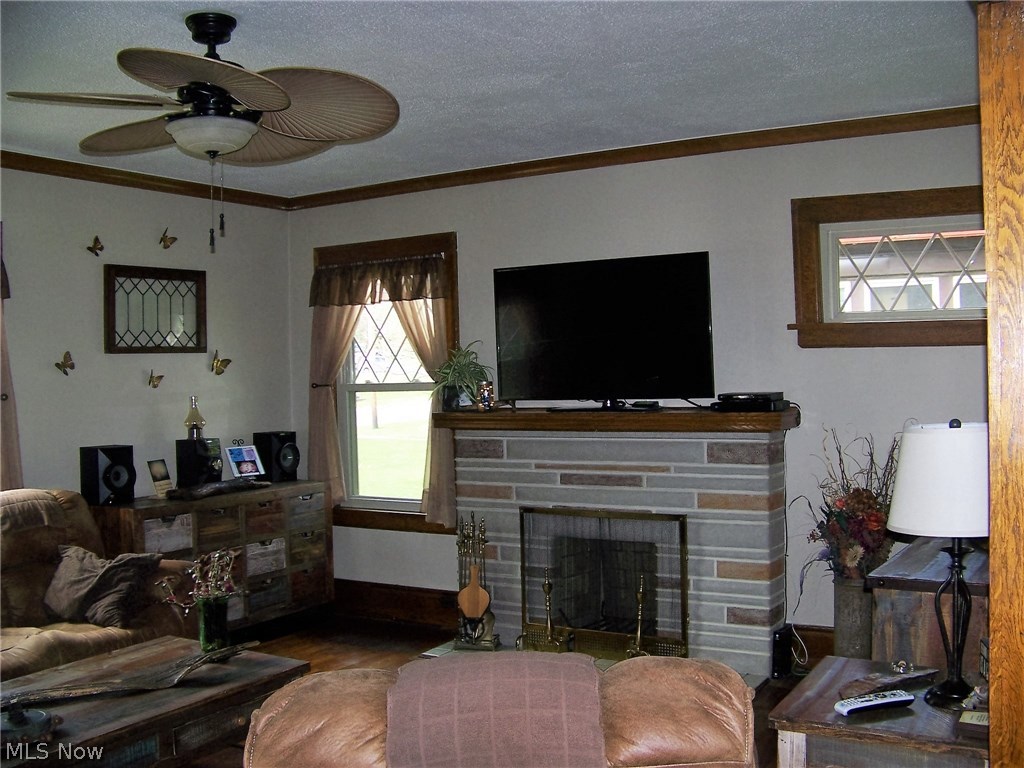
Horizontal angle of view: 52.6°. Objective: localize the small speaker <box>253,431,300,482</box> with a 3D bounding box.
[{"bbox_3d":[-1.387,0.429,6.084,0.200,0.270,0.190,-1,1,38],"label":"small speaker"}]

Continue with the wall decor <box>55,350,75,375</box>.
[{"bbox_3d":[-2.120,-0.102,4.912,0.045,0.112,0.100,-1,2,30],"label":"wall decor"}]

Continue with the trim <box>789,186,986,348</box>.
[{"bbox_3d":[1.722,-0.511,4.496,1.040,0.700,0.060,-1,2,30],"label":"trim"}]

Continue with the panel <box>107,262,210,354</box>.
[{"bbox_3d":[-1.855,-0.389,5.404,0.035,0.440,0.640,-1,1,31],"label":"panel"}]

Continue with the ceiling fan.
[{"bbox_3d":[-0.849,-0.846,2.924,1.120,0.410,1.120,-2,2,-17],"label":"ceiling fan"}]

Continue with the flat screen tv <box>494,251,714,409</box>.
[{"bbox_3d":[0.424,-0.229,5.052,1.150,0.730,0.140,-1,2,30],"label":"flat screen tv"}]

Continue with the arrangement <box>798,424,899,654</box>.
[{"bbox_3d":[1.447,0.780,4.389,0.460,1.180,0.400,-1,2,30],"label":"arrangement"}]

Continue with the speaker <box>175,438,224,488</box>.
[{"bbox_3d":[-1.621,0.415,5.394,0.180,0.250,0.170,-1,2,30],"label":"speaker"}]

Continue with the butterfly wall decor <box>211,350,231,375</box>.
[{"bbox_3d":[-1.621,-0.120,5.771,0.050,0.130,0.120,-1,2,30],"label":"butterfly wall decor"}]

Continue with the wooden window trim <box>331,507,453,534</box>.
[{"bbox_3d":[-0.711,0.792,5.979,0.980,0.108,0.045,-1,2,30],"label":"wooden window trim"}]

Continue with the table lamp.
[{"bbox_3d":[1.073,0.430,2.500,0.340,0.690,0.340,-1,1,31],"label":"table lamp"}]

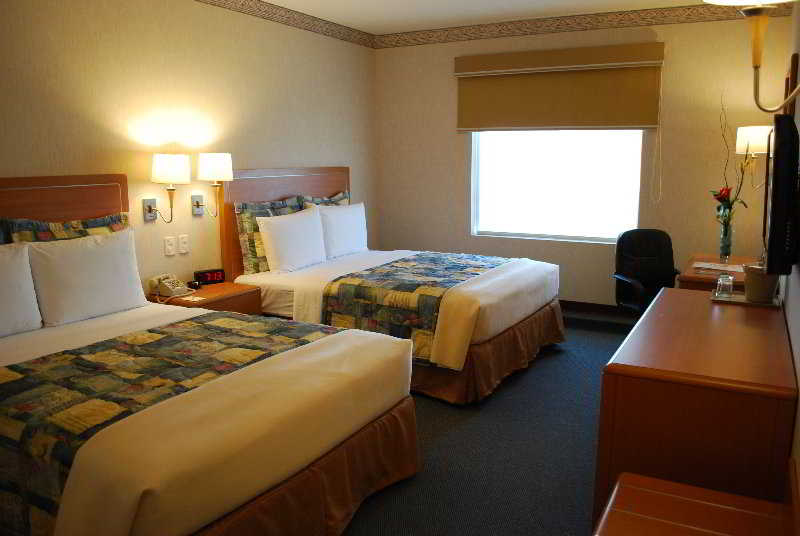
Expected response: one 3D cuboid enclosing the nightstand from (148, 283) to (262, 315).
[{"bbox_3d":[-1.233,0.410,3.700,0.470,0.545,0.585,7,13,30],"label":"nightstand"}]

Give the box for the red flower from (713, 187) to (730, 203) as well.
[{"bbox_3d":[2.217,-0.507,4.144,0.115,0.110,0.115,7,13,31],"label":"red flower"}]

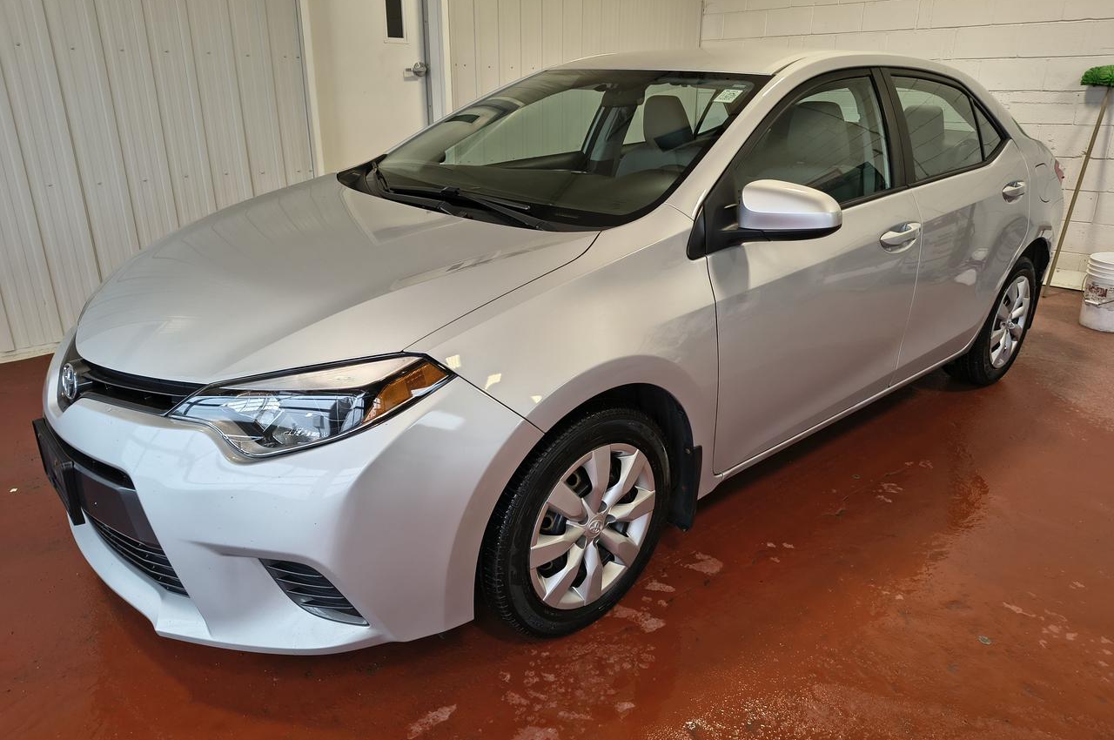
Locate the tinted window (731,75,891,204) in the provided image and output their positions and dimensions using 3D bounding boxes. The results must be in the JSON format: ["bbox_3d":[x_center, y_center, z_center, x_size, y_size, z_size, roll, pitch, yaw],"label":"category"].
[{"bbox_3d":[0.798,-0.692,2.369,0.950,0.440,0.050,-17,1,-39],"label":"tinted window"}]

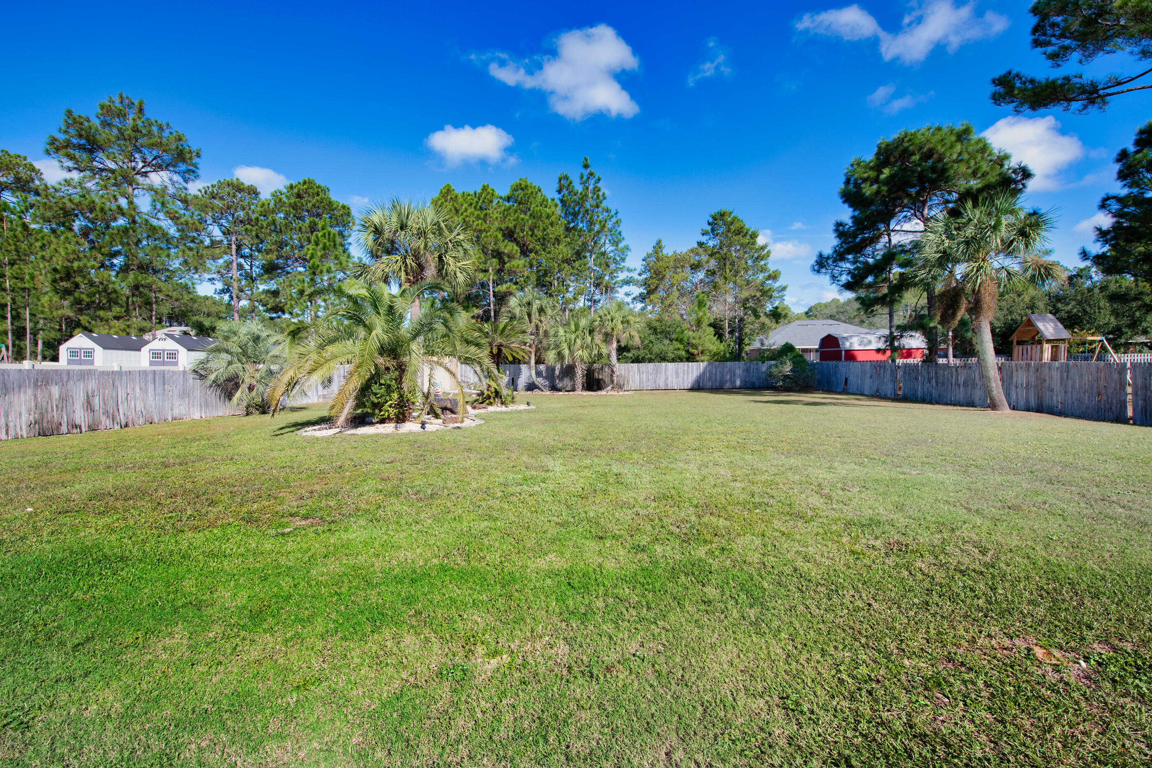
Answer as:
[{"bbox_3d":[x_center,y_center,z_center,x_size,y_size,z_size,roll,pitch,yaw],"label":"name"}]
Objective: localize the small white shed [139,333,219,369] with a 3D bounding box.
[{"bbox_3d":[-27.900,-1.930,34.800,3.150,3.100,4.800,0,2,0],"label":"small white shed"}]

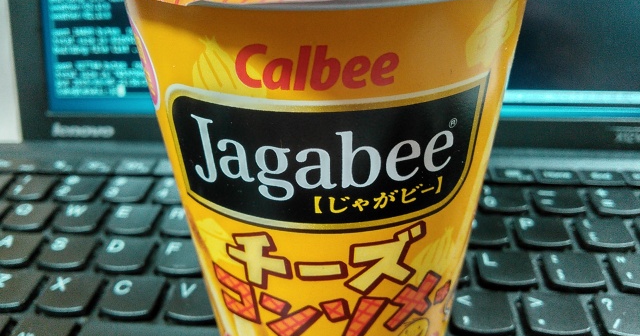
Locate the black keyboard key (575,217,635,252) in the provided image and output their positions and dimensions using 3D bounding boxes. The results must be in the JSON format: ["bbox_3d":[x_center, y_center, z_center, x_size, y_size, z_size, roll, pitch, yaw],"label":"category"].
[{"bbox_3d":[0.088,0.020,0.173,0.015,0.003,0.014,1,32,6],"label":"black keyboard key"}]

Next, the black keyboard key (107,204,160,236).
[{"bbox_3d":[-0.063,0.018,0.188,0.016,0.003,0.015,1,31,6],"label":"black keyboard key"}]

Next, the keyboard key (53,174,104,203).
[{"bbox_3d":[-0.089,0.009,0.206,0.016,0.003,0.015,1,31,6],"label":"keyboard key"}]

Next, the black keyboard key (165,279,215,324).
[{"bbox_3d":[-0.033,0.037,0.154,0.016,0.003,0.015,1,31,6],"label":"black keyboard key"}]

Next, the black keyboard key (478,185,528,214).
[{"bbox_3d":[0.062,0.011,0.190,0.016,0.003,0.015,1,31,6],"label":"black keyboard key"}]

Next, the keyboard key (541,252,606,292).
[{"bbox_3d":[0.072,0.029,0.159,0.015,0.003,0.014,1,32,6],"label":"keyboard key"}]

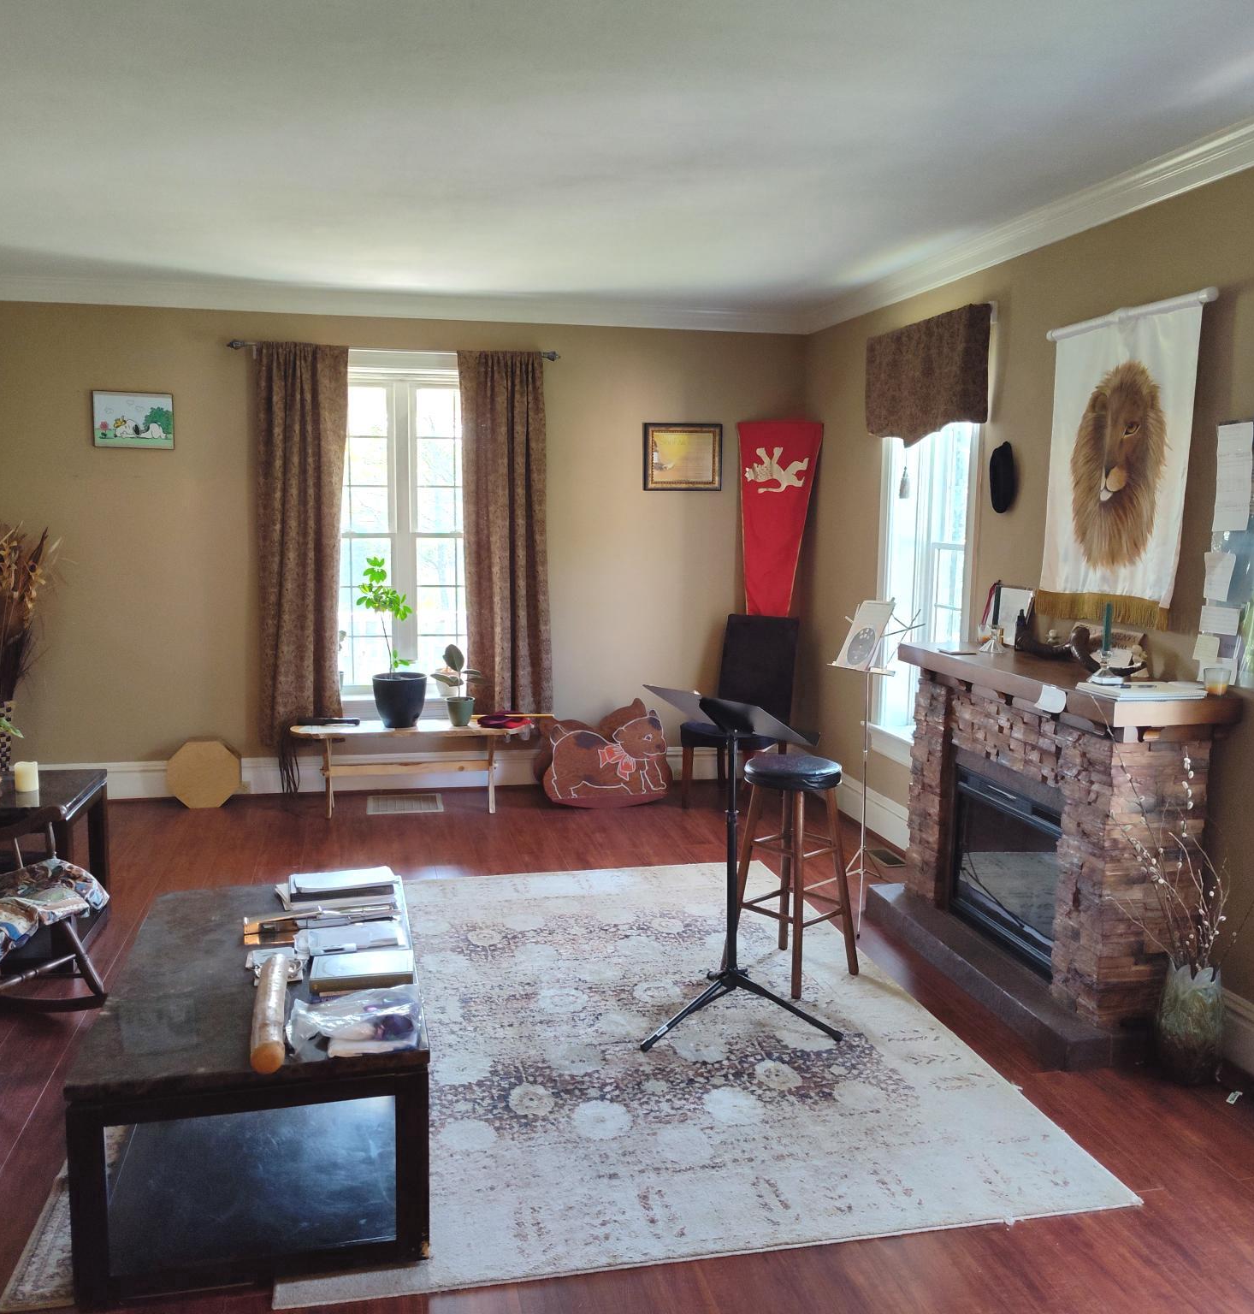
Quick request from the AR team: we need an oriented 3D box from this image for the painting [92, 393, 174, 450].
[{"bbox_3d":[-2.538,-1.212,5.999,0.383,0.277,0.020,-1,8,-13],"label":"painting"}]

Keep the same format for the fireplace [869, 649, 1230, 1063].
[{"bbox_3d":[1.364,0.576,3.986,0.550,1.095,1.310,-1,8,-13],"label":"fireplace"}]

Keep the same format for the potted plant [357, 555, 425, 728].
[{"bbox_3d":[-1.229,-0.078,6.102,0.350,0.880,0.310,-1,8,-13],"label":"potted plant"}]

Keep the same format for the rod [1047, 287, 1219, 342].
[{"bbox_3d":[1.637,-1.120,3.840,0.045,0.045,0.870,-1,8,-13],"label":"rod"}]

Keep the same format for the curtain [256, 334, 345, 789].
[{"bbox_3d":[-1.746,-0.562,6.249,0.500,2.170,0.110,-1,8,-12],"label":"curtain"}]

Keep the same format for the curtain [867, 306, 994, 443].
[{"bbox_3d":[1.335,-1.221,5.246,0.110,0.553,1.000,-1,8,-12],"label":"curtain"}]

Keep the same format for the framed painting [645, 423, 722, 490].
[{"bbox_3d":[0.323,-1.139,6.652,0.462,0.380,0.030,-1,8,-13],"label":"framed painting"}]

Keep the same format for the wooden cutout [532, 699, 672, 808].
[{"bbox_3d":[-0.135,0.530,6.349,0.710,0.530,0.330,-1,8,-13],"label":"wooden cutout"}]

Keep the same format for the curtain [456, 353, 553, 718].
[{"bbox_3d":[-0.668,-0.603,6.480,0.535,2.140,0.110,-1,8,-12],"label":"curtain"}]

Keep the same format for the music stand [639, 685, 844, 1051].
[{"bbox_3d":[0.323,0.638,3.630,0.640,1.035,0.620,8,10,43],"label":"music stand"}]

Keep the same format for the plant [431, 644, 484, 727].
[{"bbox_3d":[-0.896,0.148,6.177,0.290,0.430,0.250,-1,8,-13],"label":"plant"}]

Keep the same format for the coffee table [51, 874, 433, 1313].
[{"bbox_3d":[-0.903,1.010,2.999,0.715,0.472,1.170,-1,8,-12],"label":"coffee table"}]

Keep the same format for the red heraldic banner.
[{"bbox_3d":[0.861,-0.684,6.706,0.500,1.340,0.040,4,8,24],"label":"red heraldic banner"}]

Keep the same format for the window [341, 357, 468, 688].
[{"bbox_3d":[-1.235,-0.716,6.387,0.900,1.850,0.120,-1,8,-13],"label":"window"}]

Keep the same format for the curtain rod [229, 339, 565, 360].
[{"bbox_3d":[-1.230,-1.633,6.215,1.740,0.055,0.080,-1,8,-12],"label":"curtain rod"}]

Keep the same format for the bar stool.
[{"bbox_3d":[0.577,0.750,4.104,0.360,0.735,0.360,-1,8,-12],"label":"bar stool"}]

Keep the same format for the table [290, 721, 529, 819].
[{"bbox_3d":[-1.140,0.583,6.180,1.230,0.440,0.360,-1,8,-13],"label":"table"}]

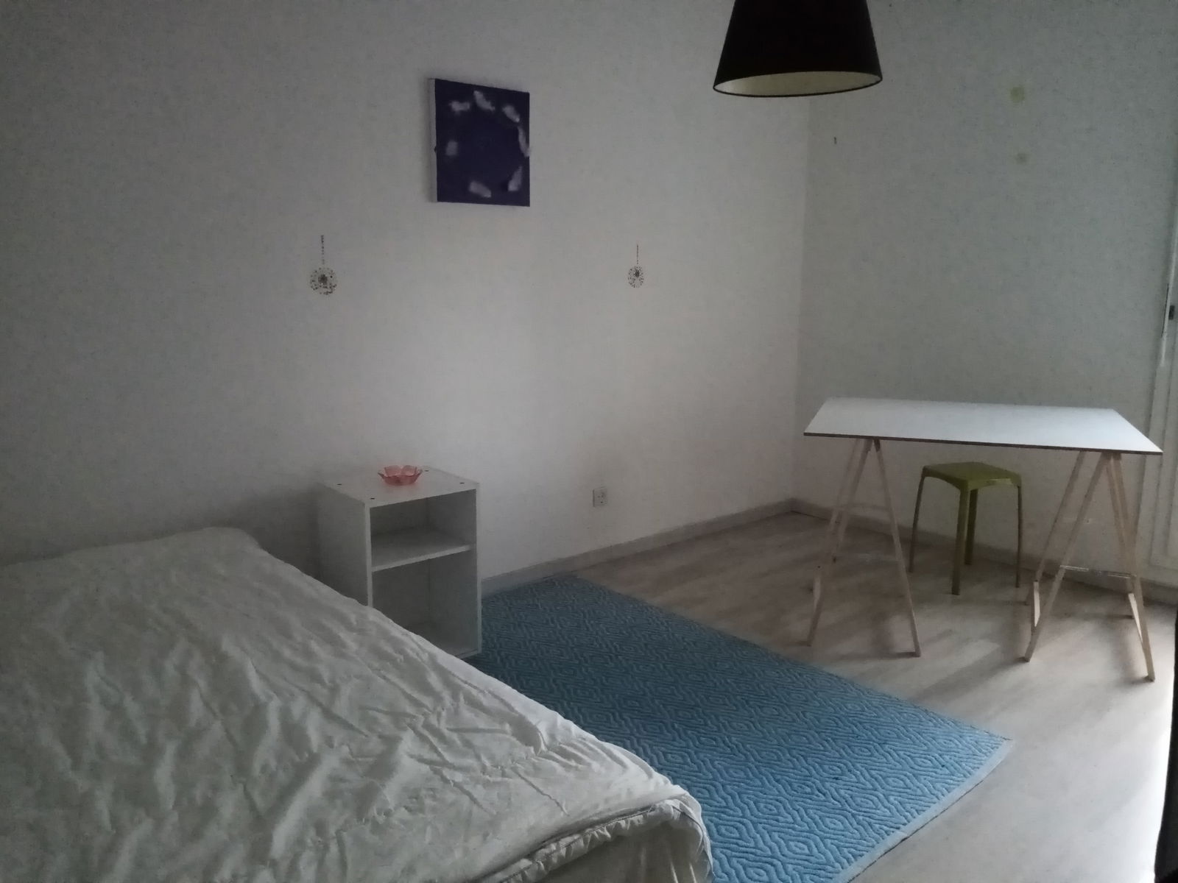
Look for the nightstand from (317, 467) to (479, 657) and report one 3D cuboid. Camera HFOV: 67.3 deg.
[{"bbox_3d":[-0.618,0.423,2.920,0.393,0.582,0.341,-9,14,-40],"label":"nightstand"}]

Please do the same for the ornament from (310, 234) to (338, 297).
[{"bbox_3d":[-0.858,-0.568,2.851,0.091,0.192,0.015,-9,14,-40],"label":"ornament"}]

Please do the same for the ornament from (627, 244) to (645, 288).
[{"bbox_3d":[0.200,-0.741,3.736,0.098,0.184,0.015,-9,14,-40],"label":"ornament"}]

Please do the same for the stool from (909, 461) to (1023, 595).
[{"bbox_3d":[1.562,0.348,3.652,0.315,0.460,0.315,-4,11,-18],"label":"stool"}]

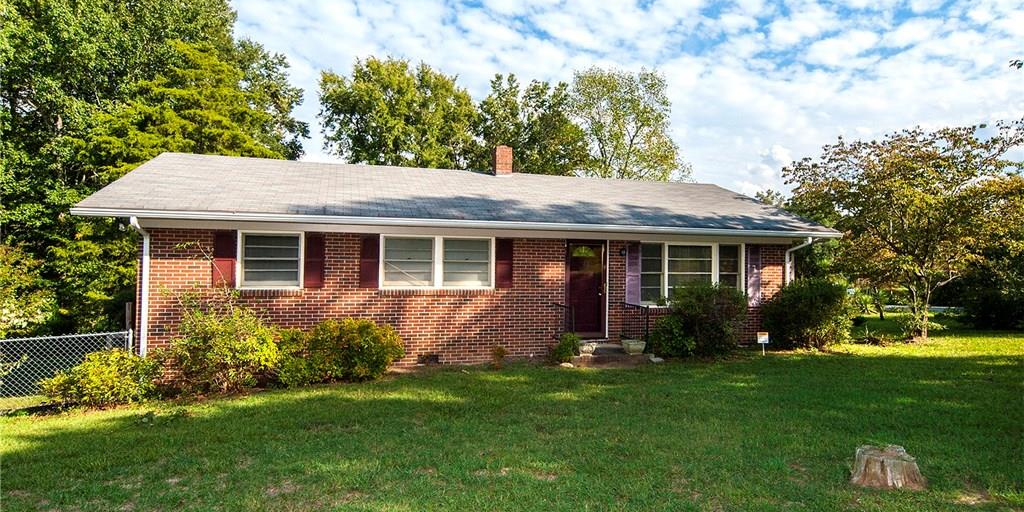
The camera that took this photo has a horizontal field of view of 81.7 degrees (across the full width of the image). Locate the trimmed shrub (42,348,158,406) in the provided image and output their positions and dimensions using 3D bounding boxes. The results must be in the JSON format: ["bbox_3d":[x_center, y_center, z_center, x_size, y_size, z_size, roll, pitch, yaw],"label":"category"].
[{"bbox_3d":[-6.624,1.879,9.500,1.650,0.820,1.250,1,-1,-16],"label":"trimmed shrub"}]

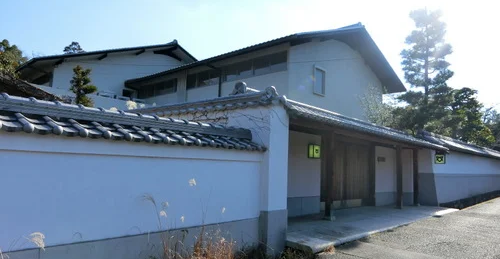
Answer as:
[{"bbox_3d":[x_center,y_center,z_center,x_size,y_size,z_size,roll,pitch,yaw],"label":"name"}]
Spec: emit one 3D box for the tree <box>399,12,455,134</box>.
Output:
[{"bbox_3d":[9.685,-1.358,19.889,2.900,10.200,2.900,-4,-8,40],"label":"tree"}]

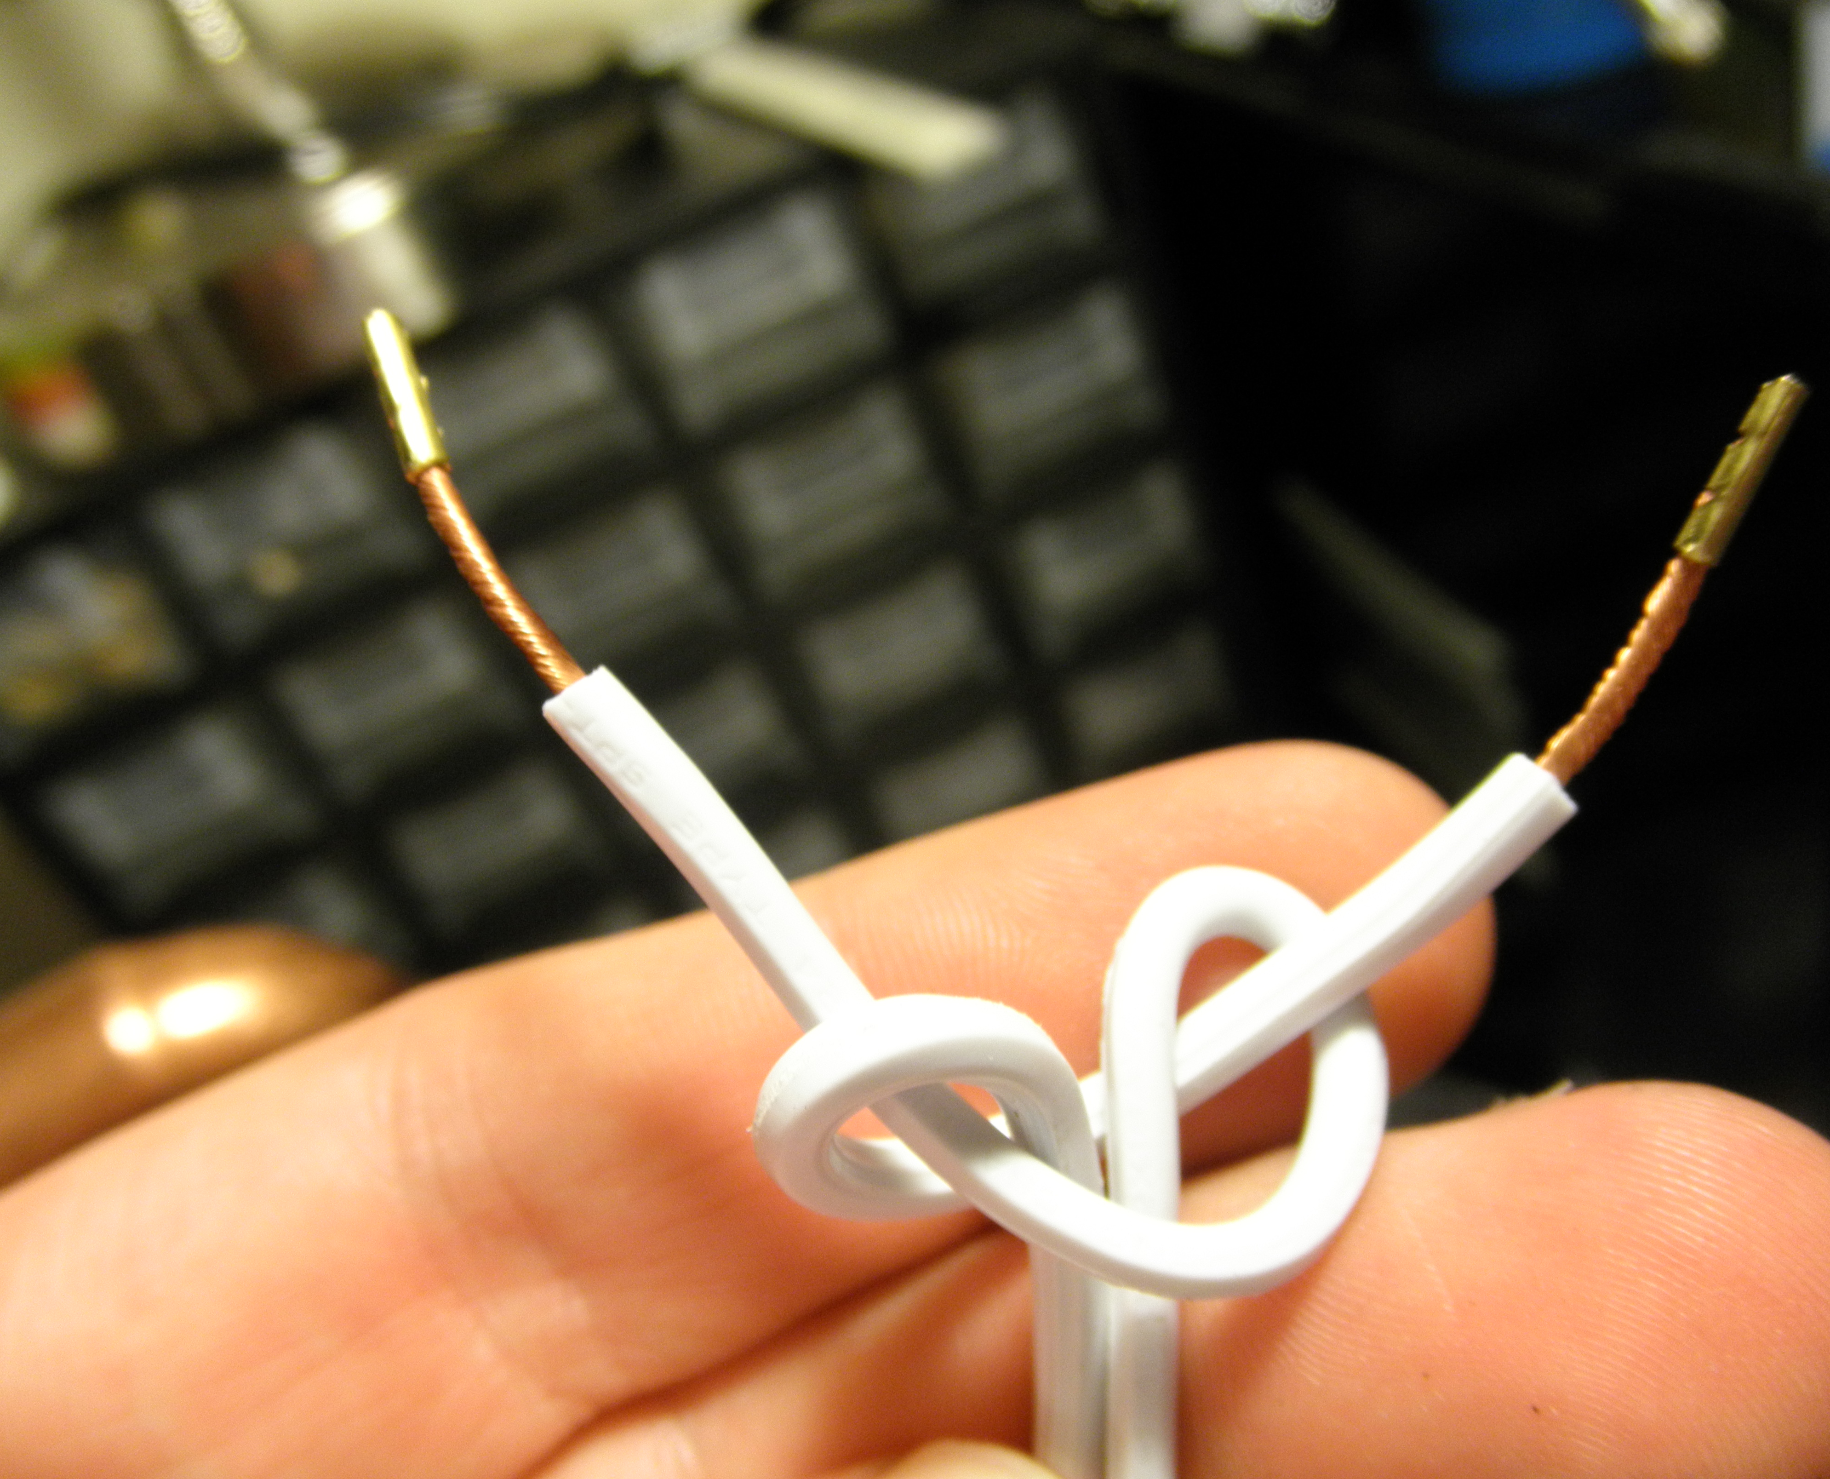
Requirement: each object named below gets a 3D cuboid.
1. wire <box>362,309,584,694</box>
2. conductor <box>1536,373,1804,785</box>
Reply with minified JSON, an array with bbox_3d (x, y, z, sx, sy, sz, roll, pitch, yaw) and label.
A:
[{"bbox_3d":[-0.018,-0.009,0.063,0.003,0.002,0.017,-28,84,0],"label":"wire"},{"bbox_3d":[0.028,-0.006,0.059,0.002,0.002,0.017,31,90,0],"label":"conductor"}]

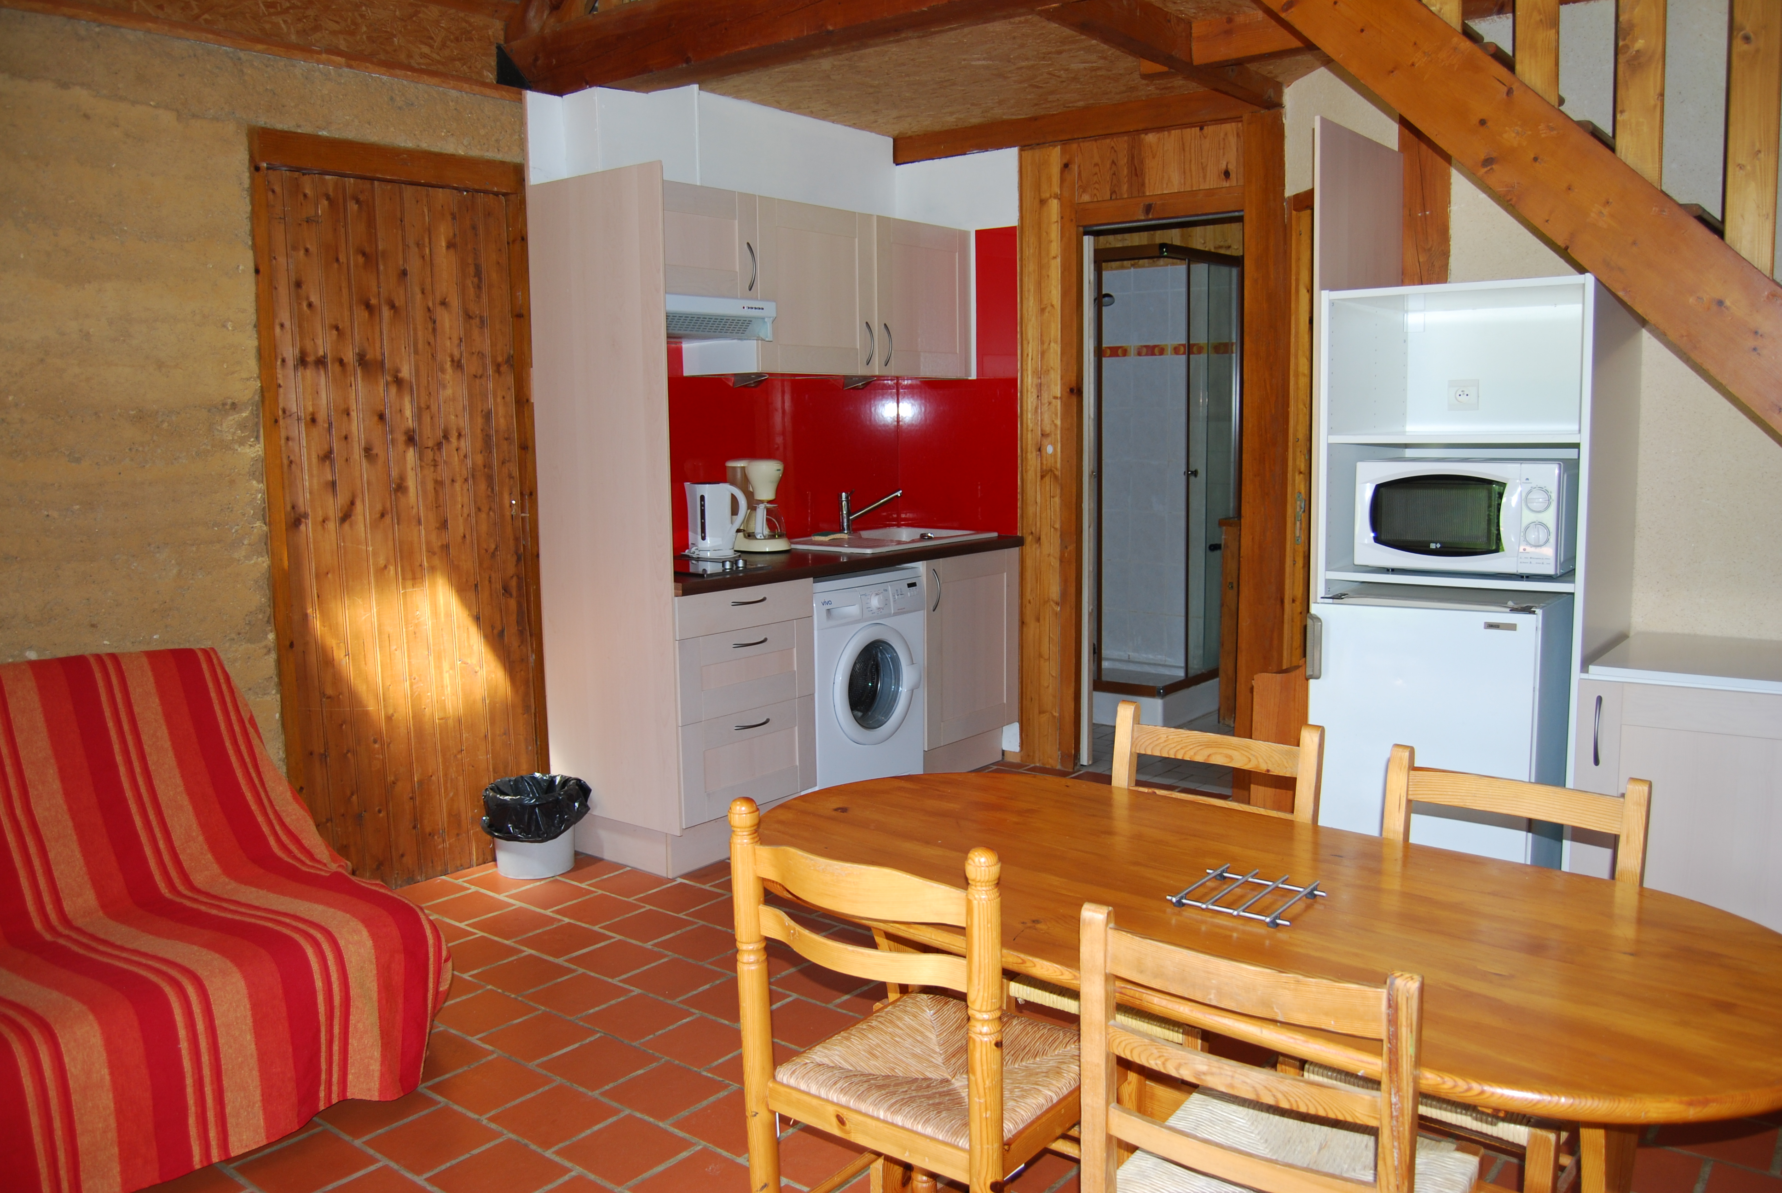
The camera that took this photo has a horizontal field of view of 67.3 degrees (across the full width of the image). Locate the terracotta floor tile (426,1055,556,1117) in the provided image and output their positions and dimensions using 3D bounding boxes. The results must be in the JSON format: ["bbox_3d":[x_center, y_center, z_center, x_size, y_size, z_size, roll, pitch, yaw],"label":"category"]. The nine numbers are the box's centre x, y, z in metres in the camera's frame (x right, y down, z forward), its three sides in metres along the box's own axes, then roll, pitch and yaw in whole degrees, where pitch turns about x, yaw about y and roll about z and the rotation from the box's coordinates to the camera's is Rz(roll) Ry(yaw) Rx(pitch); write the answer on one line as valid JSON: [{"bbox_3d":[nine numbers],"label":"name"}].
[{"bbox_3d":[-0.851,1.046,2.845,0.202,0.015,0.193,5,10,37],"label":"terracotta floor tile"}]

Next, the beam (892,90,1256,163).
[{"bbox_3d":[0.653,-1.752,5.045,1.575,0.104,0.080,7,11,37],"label":"beam"}]

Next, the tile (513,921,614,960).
[{"bbox_3d":[-0.864,0.918,3.554,0.193,0.012,0.187,5,9,38],"label":"tile"}]

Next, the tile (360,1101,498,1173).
[{"bbox_3d":[-0.877,1.047,2.565,0.193,0.012,0.187,5,9,38],"label":"tile"}]

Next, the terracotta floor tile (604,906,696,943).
[{"bbox_3d":[-0.672,0.925,3.731,0.202,0.015,0.193,5,10,37],"label":"terracotta floor tile"}]

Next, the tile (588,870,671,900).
[{"bbox_3d":[-0.758,0.845,3.903,0.195,0.012,0.193,5,9,38],"label":"tile"}]

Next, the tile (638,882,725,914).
[{"bbox_3d":[-0.621,0.895,3.947,0.202,0.015,0.193,5,10,37],"label":"tile"}]

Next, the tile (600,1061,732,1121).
[{"bbox_3d":[-0.451,0.998,2.686,0.195,0.012,0.193,5,9,38],"label":"tile"}]

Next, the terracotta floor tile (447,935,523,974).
[{"bbox_3d":[-1.075,0.932,3.468,0.193,0.012,0.187,5,9,38],"label":"terracotta floor tile"}]

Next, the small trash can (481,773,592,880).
[{"bbox_3d":[-1.123,0.719,4.225,0.320,0.270,0.310,-3,8,-15],"label":"small trash can"}]

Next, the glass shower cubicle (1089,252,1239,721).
[{"bbox_3d":[1.124,-0.505,6.300,0.780,2.090,0.760,6,10,39],"label":"glass shower cubicle"}]

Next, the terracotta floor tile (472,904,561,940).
[{"bbox_3d":[-1.008,0.886,3.608,0.195,0.012,0.193,5,9,38],"label":"terracotta floor tile"}]

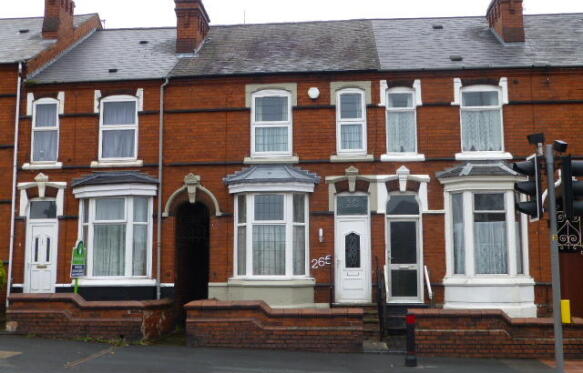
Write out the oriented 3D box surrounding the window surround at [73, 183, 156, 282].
[{"bbox_3d":[-4.537,1.221,16.466,2.230,2.470,0.670,-1,-7,5],"label":"window surround"}]

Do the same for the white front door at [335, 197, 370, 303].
[{"bbox_3d":[1.527,1.529,16.284,0.870,2.680,0.120,-1,-7,5],"label":"white front door"}]

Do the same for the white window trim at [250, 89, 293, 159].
[{"bbox_3d":[-0.483,-1.566,16.342,1.042,1.734,0.120,-1,-7,6],"label":"white window trim"}]

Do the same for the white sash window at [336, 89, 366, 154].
[{"bbox_3d":[1.444,-1.555,15.806,0.718,1.629,0.100,-1,-7,5],"label":"white sash window"}]

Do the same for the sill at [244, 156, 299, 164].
[{"bbox_3d":[-0.475,-0.625,16.140,1.310,0.170,0.200,-1,-7,6],"label":"sill"}]

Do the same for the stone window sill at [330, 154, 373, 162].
[{"bbox_3d":[1.520,-0.676,16.462,1.060,0.160,0.200,-1,-7,5],"label":"stone window sill"}]

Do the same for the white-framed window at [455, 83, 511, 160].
[{"bbox_3d":[4.574,-1.551,15.762,1.326,1.910,0.200,-1,-7,6],"label":"white-framed window"}]

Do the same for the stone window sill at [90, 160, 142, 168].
[{"bbox_3d":[-4.360,-0.541,16.526,1.310,0.170,0.200,-1,-7,6],"label":"stone window sill"}]

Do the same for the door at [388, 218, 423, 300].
[{"bbox_3d":[2.689,1.753,15.623,0.855,2.003,0.100,-1,-7,6],"label":"door"}]

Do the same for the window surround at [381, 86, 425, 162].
[{"bbox_3d":[2.687,-1.515,15.950,1.049,1.871,0.200,-1,-7,6],"label":"window surround"}]

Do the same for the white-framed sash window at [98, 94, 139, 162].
[{"bbox_3d":[-4.388,-1.496,16.732,1.049,1.711,0.120,-1,-7,6],"label":"white-framed sash window"}]

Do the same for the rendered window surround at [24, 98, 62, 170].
[{"bbox_3d":[-6.507,-1.412,17.285,1.090,2.000,0.200,-1,-7,5],"label":"rendered window surround"}]

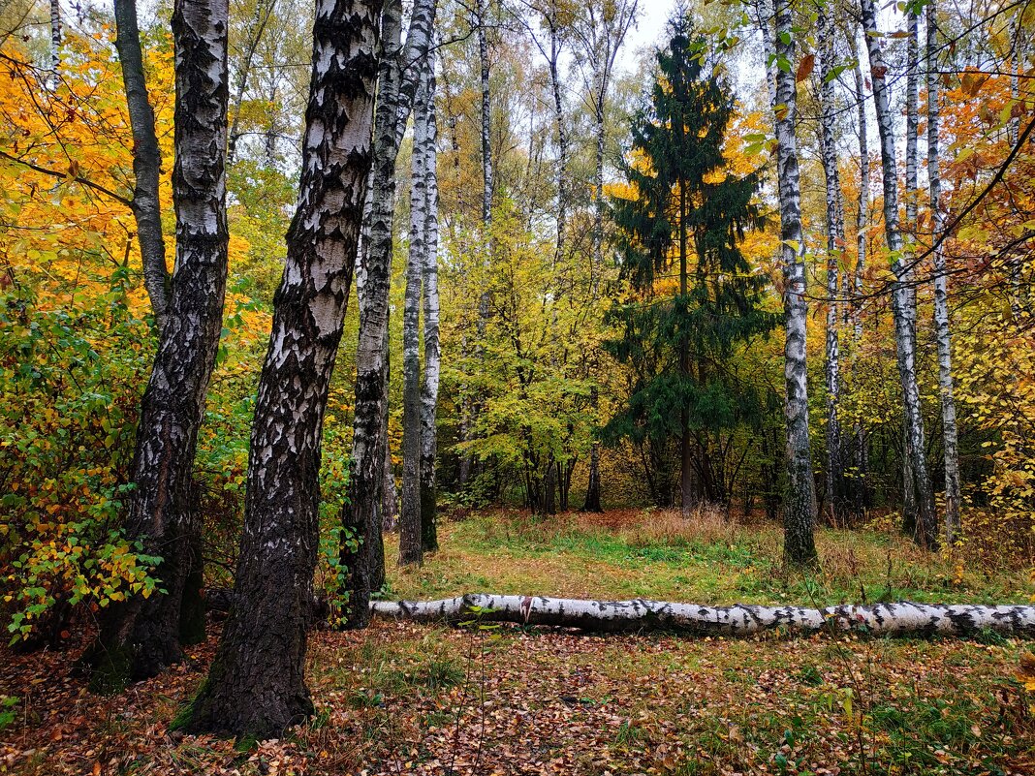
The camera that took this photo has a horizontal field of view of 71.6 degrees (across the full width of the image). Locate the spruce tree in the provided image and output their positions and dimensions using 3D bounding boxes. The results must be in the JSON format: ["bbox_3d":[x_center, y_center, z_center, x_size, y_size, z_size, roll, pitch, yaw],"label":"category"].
[{"bbox_3d":[4.030,-3.100,17.000,4.100,12.200,4.100,0,-5,0],"label":"spruce tree"}]

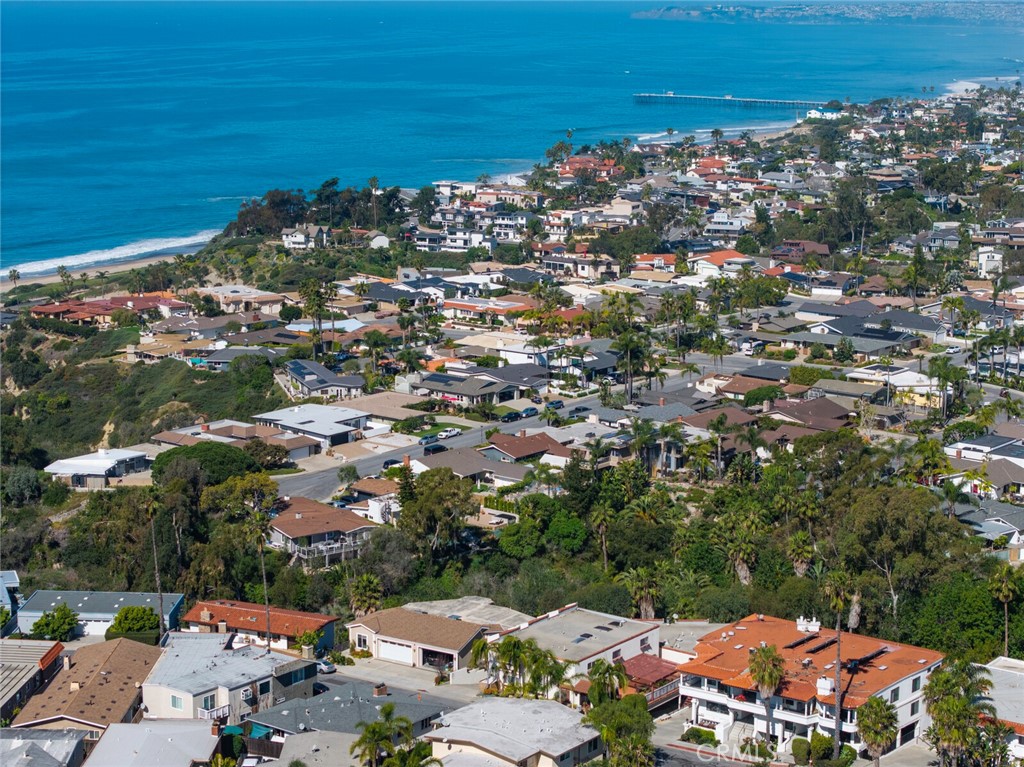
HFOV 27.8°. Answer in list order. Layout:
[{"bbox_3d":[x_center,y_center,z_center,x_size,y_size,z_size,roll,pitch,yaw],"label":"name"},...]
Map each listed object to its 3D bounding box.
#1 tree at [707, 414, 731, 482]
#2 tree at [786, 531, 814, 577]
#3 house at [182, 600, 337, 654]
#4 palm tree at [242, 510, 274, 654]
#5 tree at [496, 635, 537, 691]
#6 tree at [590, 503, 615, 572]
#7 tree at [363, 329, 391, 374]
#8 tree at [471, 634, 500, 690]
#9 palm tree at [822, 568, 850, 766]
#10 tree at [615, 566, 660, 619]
[{"bbox_3d":[39.770,12.160,399.840,4.800,13.000,4.800,0,11,0],"label":"tree"},{"bbox_3d":[44.590,27.300,320.770,4.400,9.000,4.400,0,11,0],"label":"tree"},{"bbox_3d":[-32.200,31.440,266.960,18.000,3.900,9.000,5,12,24],"label":"house"},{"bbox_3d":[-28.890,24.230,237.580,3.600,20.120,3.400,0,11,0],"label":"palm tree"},{"bbox_3d":[0.630,32.050,236.410,4.500,6.810,4.500,0,11,0],"label":"tree"},{"bbox_3d":[14.650,25.150,336.130,3.900,12.000,3.900,0,11,0],"label":"tree"},{"bbox_3d":[-31.950,-7.570,489.030,6.300,11.000,6.300,0,11,0],"label":"tree"},{"bbox_3d":[-3.040,32.090,237.170,3.600,6.230,3.600,0,11,0],"label":"tree"},{"bbox_3d":[35.160,30.230,222.300,3.100,21.470,3.100,0,11,0],"label":"palm tree"},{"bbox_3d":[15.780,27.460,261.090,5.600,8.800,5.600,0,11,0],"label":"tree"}]

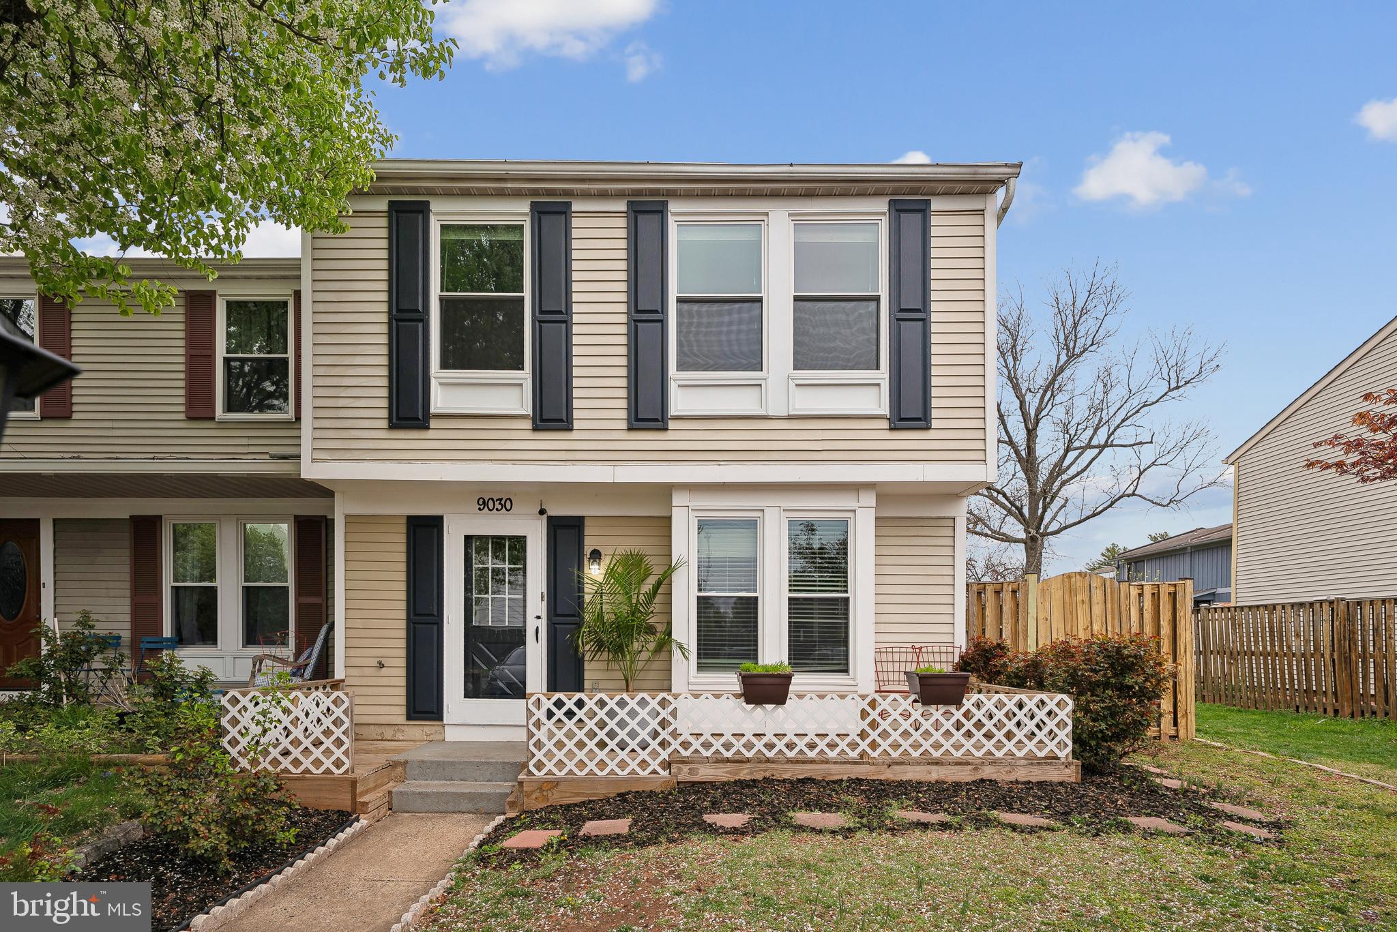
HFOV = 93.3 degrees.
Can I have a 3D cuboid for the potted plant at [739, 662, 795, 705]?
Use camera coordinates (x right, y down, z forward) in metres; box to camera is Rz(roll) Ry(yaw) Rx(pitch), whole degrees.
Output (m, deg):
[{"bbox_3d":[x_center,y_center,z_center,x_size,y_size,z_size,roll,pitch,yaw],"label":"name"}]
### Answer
[{"bbox_3d":[0.562,1.809,5.480,0.440,0.335,0.300,0,-2,0],"label":"potted plant"}]

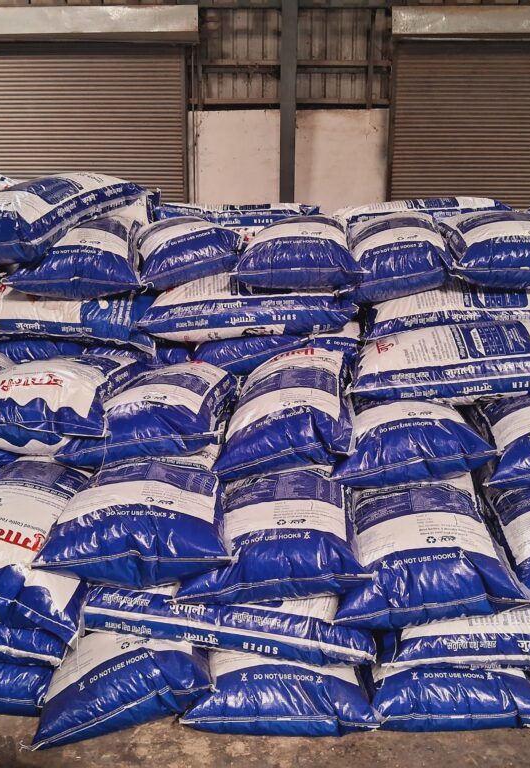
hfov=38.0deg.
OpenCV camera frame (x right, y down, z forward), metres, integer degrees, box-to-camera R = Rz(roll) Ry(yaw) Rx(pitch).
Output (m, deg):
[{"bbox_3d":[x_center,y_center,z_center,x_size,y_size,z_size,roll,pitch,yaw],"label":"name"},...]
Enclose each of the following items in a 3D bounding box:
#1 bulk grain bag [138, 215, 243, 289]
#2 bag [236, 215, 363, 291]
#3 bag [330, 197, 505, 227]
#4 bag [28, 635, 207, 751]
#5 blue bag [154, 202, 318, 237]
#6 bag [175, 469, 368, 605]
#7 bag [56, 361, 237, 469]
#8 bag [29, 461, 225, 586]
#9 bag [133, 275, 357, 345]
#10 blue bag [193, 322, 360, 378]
[{"bbox_3d":[-0.350,-0.608,3.430,0.500,0.250,0.800,-11,18,-9],"label":"bulk grain bag"},{"bbox_3d":[0.152,-0.594,3.464,0.550,0.250,0.800,0,17,0],"label":"bag"},{"bbox_3d":[0.810,-0.862,4.132,0.900,0.220,0.560,-3,11,1],"label":"bag"},{"bbox_3d":[-0.540,0.891,2.748,0.570,0.200,0.880,-5,12,-15],"label":"bag"},{"bbox_3d":[-0.152,-0.841,4.024,0.830,0.210,0.530,0,12,0],"label":"blue bag"},{"bbox_3d":[0.025,0.400,2.479,0.570,0.210,0.810,-3,16,-1],"label":"bag"},{"bbox_3d":[-0.445,0.099,3.135,0.580,0.220,0.880,-4,17,3],"label":"bag"},{"bbox_3d":[-0.450,0.458,2.868,0.590,0.220,0.880,-2,12,-3],"label":"bag"},{"bbox_3d":[-0.090,-0.316,3.361,0.890,0.200,0.560,-4,11,-3],"label":"bag"},{"bbox_3d":[0.000,-0.182,3.156,0.570,0.200,0.800,0,12,0],"label":"blue bag"}]

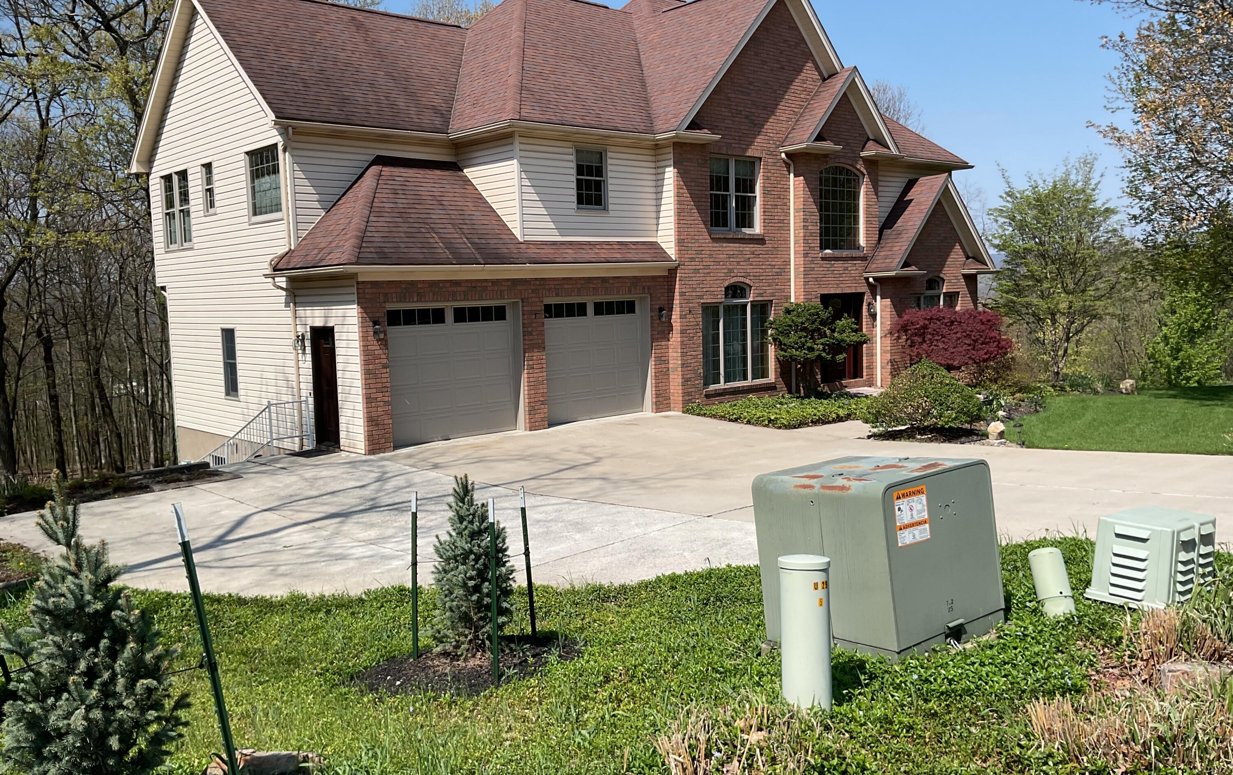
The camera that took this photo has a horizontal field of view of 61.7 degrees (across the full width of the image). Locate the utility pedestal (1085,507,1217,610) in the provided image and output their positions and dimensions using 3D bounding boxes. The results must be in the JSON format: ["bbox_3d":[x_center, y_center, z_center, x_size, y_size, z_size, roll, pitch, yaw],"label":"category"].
[{"bbox_3d":[3.231,1.016,6.211,0.698,0.465,0.500,-2,5,-42],"label":"utility pedestal"}]

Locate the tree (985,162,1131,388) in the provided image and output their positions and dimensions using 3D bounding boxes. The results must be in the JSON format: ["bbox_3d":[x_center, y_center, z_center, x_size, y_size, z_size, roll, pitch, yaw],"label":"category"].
[{"bbox_3d":[11.117,-2.973,26.000,3.550,5.650,3.400,1,6,23],"label":"tree"}]

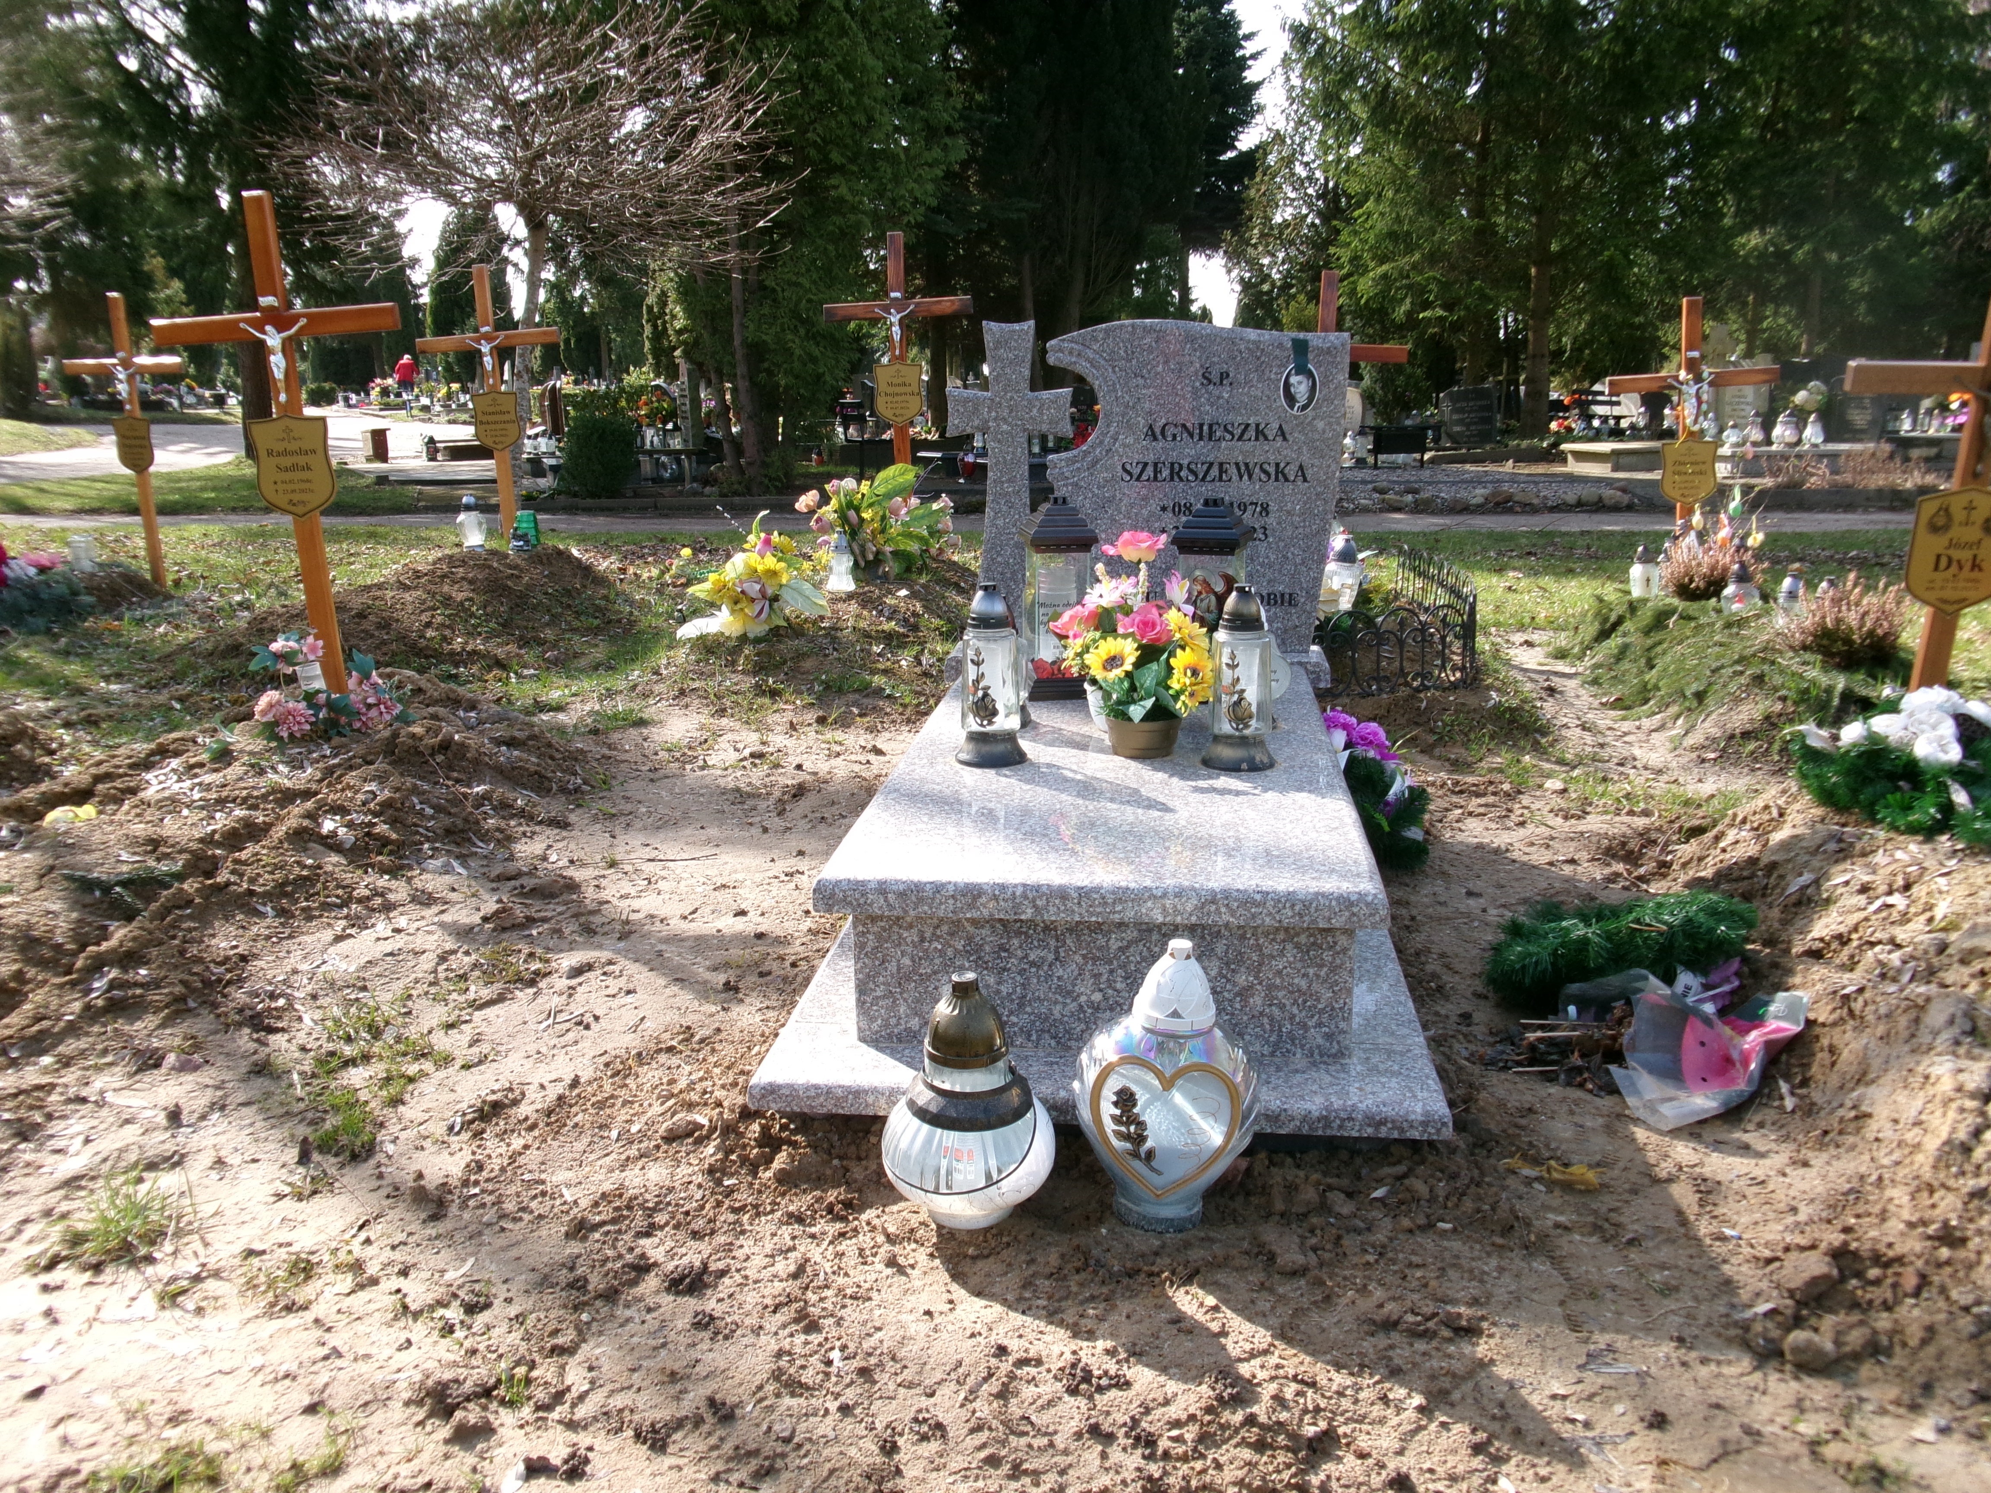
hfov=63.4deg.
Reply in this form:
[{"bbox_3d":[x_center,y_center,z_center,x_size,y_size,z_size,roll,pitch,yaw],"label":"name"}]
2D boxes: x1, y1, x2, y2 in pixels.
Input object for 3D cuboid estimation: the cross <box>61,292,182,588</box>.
[{"bbox_3d":[-3.932,-1.391,7.396,0.655,1.339,0.080,1,14,15],"label":"cross"}]

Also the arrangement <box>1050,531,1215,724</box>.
[{"bbox_3d":[0.253,-0.205,2.958,0.295,0.363,0.240,1,14,7],"label":"arrangement"}]

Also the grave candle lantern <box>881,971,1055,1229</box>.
[{"bbox_3d":[-0.035,0.427,1.948,0.211,0.318,0.211,-1,13,0],"label":"grave candle lantern"}]

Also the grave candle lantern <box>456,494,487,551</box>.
[{"bbox_3d":[-2.336,-0.995,7.155,0.135,0.234,0.129,1,13,7],"label":"grave candle lantern"}]

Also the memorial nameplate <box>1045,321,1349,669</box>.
[{"bbox_3d":[0.468,-0.607,3.809,0.689,0.773,0.080,1,14,7],"label":"memorial nameplate"}]

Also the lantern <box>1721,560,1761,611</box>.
[{"bbox_3d":[2.590,-0.546,5.578,0.137,0.195,0.137,6,15,24],"label":"lantern"}]

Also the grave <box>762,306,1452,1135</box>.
[{"bbox_3d":[0.254,-0.262,3.073,0.959,1.116,2.143,1,13,7],"label":"grave"}]

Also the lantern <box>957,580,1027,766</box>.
[{"bbox_3d":[-0.008,-0.131,2.901,0.129,0.319,0.129,-1,14,0],"label":"lantern"}]

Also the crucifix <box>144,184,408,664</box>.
[{"bbox_3d":[-1.851,-0.773,4.277,0.692,1.332,0.080,-2,13,8],"label":"crucifix"}]

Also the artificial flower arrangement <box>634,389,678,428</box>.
[{"bbox_3d":[-3.334,-3.304,15.800,0.427,0.397,0.340,1,13,7],"label":"artificial flower arrangement"}]

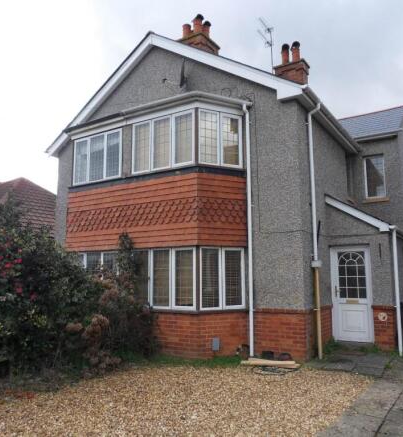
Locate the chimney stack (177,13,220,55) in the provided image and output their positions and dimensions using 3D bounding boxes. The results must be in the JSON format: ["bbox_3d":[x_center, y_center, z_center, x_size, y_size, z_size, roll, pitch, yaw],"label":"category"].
[{"bbox_3d":[-0.154,-4.916,11.681,0.996,1.680,1.007,-5,-9,33],"label":"chimney stack"}]

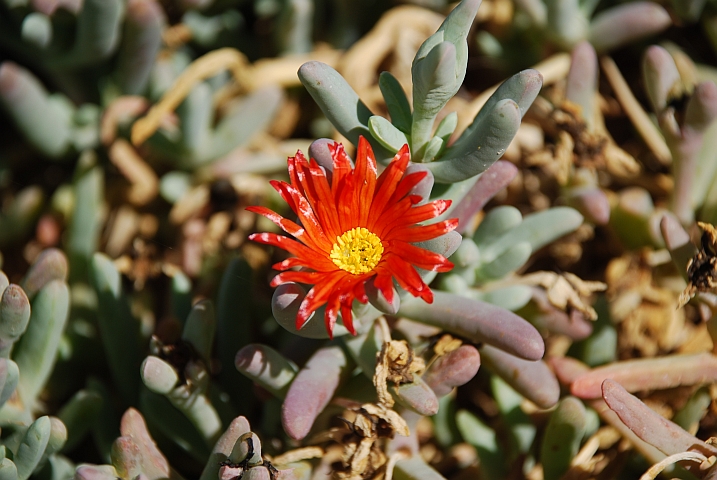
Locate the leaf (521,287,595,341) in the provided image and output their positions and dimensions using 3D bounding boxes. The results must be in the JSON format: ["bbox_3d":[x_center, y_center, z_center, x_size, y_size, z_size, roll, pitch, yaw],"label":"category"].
[{"bbox_3d":[0.041,0.016,0.829,0.014,0.006,0.006,25,90,25],"label":"leaf"}]

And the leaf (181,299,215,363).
[{"bbox_3d":[-0.031,0.019,0.815,0.006,0.016,0.006,-2,30,-2],"label":"leaf"}]

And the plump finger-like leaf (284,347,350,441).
[{"bbox_3d":[-0.007,0.028,0.765,0.008,0.007,0.023,25,58,0],"label":"plump finger-like leaf"}]

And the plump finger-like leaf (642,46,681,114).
[{"bbox_3d":[0.061,-0.032,0.813,0.007,0.017,0.006,-7,36,5],"label":"plump finger-like leaf"}]

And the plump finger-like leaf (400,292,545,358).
[{"bbox_3d":[0.020,0.016,0.768,0.033,0.007,0.008,19,89,11],"label":"plump finger-like leaf"}]

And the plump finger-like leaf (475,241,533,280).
[{"bbox_3d":[0.029,0.004,0.825,0.006,0.014,0.006,59,35,1],"label":"plump finger-like leaf"}]

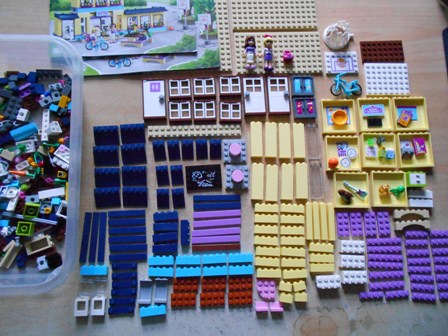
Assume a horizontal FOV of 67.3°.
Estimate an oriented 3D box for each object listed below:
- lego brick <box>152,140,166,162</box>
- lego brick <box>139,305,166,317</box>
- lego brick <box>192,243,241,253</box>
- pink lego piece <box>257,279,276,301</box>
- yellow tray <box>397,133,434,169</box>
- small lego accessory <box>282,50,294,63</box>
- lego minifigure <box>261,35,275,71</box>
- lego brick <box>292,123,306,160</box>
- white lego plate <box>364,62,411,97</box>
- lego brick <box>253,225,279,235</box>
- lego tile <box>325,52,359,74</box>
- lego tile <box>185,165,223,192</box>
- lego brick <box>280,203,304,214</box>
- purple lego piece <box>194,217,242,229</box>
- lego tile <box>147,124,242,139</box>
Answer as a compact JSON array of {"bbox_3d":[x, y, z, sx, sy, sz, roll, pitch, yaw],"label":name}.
[{"bbox_3d":[-0.089,-0.026,0.461,0.016,0.011,0.024,-5,81,-4],"label":"lego brick"},{"bbox_3d":[-0.089,0.180,0.426,0.032,0.008,0.011,-6,82,-4],"label":"lego brick"},{"bbox_3d":[-0.010,0.107,0.449,0.064,0.003,0.008,-1,82,-3],"label":"lego brick"},{"bbox_3d":[0.055,0.160,0.443,0.024,0.005,0.024,0,81,-3],"label":"pink lego piece"},{"bbox_3d":[0.272,-0.026,0.482,0.048,0.008,0.050,-1,82,-3],"label":"yellow tray"},{"bbox_3d":[0.094,-0.160,0.484,0.013,0.011,0.013,1,81,-3],"label":"small lego accessory"},{"bbox_3d":[0.063,-0.165,0.481,0.022,0.015,0.051,-1,81,-4],"label":"lego minifigure"},{"bbox_3d":[0.104,-0.038,0.471,0.016,0.008,0.050,1,81,-3],"label":"lego brick"},{"bbox_3d":[0.240,-0.130,0.496,0.064,0.005,0.048,-1,81,-3],"label":"white lego plate"},{"bbox_3d":[0.056,0.081,0.449,0.032,0.008,0.011,2,81,-3],"label":"lego brick"},{"bbox_3d":[0.172,-0.155,0.495,0.048,0.005,0.032,-2,81,-3],"label":"lego tile"},{"bbox_3d":[-0.027,0.014,0.458,0.048,0.003,0.032,-3,81,-4],"label":"lego tile"},{"bbox_3d":[0.092,0.055,0.459,0.032,0.008,0.011,2,81,-3],"label":"lego brick"},{"bbox_3d":[-0.009,0.073,0.454,0.064,0.003,0.008,-3,81,-3],"label":"purple lego piece"},{"bbox_3d":[-0.040,-0.050,0.468,0.128,0.005,0.016,-1,82,-2],"label":"lego tile"}]

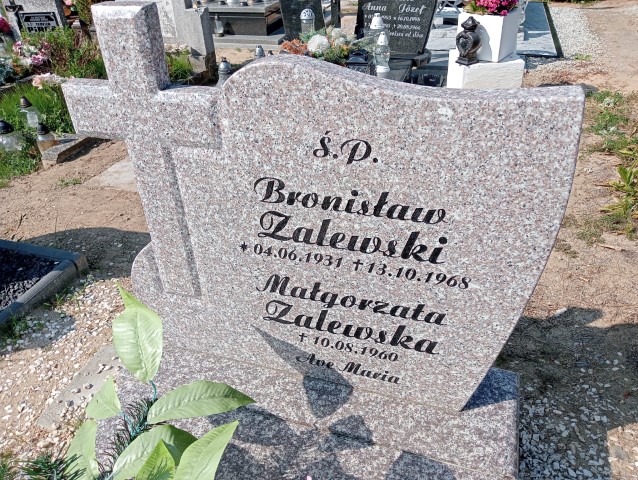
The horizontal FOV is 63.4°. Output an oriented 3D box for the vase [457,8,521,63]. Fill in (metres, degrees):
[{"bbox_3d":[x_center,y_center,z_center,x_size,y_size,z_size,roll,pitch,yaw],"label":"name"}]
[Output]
[{"bbox_3d":[1.228,-1.504,3.772,0.328,0.302,0.335,19,38,32],"label":"vase"}]

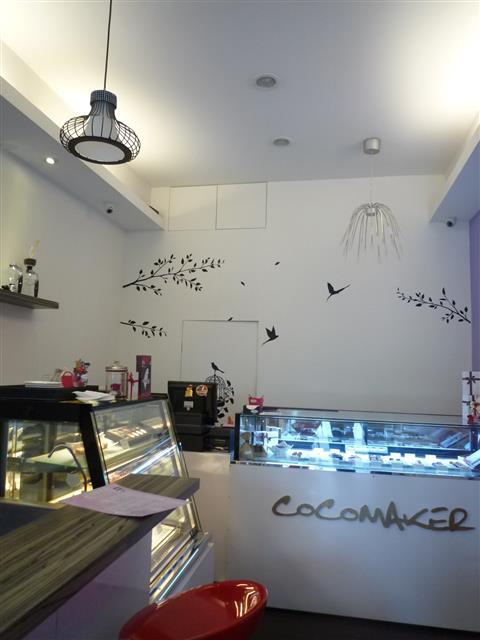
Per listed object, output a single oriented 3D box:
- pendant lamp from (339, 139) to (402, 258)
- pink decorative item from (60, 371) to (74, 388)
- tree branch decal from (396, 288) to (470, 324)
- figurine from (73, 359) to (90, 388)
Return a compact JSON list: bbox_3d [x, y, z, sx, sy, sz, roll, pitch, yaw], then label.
[{"bbox_3d":[1.184,-1.102,4.180,0.512,1.074,0.512,1,-6,10],"label":"pendant lamp"},{"bbox_3d":[-1.054,0.365,2.825,0.080,0.106,0.060,4,-7,-20],"label":"pink decorative item"},{"bbox_3d":[1.993,-0.153,4.762,0.727,0.394,0.020,1,-6,10],"label":"tree branch decal"},{"bbox_3d":[-1.000,0.338,2.921,0.103,0.180,0.090,4,-7,-18],"label":"figurine"}]

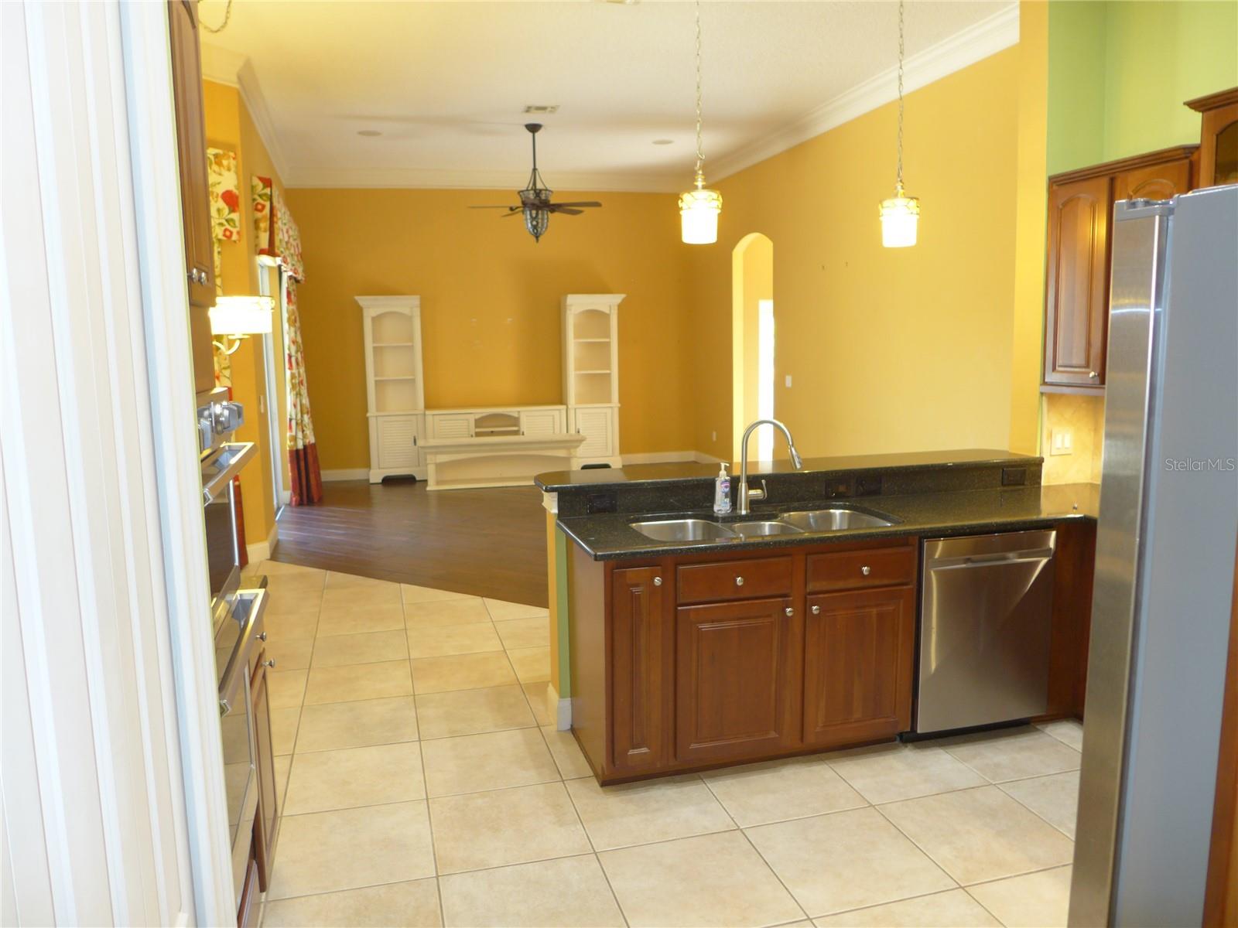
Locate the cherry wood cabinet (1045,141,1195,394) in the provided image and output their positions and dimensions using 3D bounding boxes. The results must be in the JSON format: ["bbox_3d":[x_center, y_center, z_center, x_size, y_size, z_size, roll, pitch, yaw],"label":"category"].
[{"bbox_3d":[2.351,-0.833,3.900,0.361,1.005,0.707,-3,8,-16],"label":"cherry wood cabinet"}]

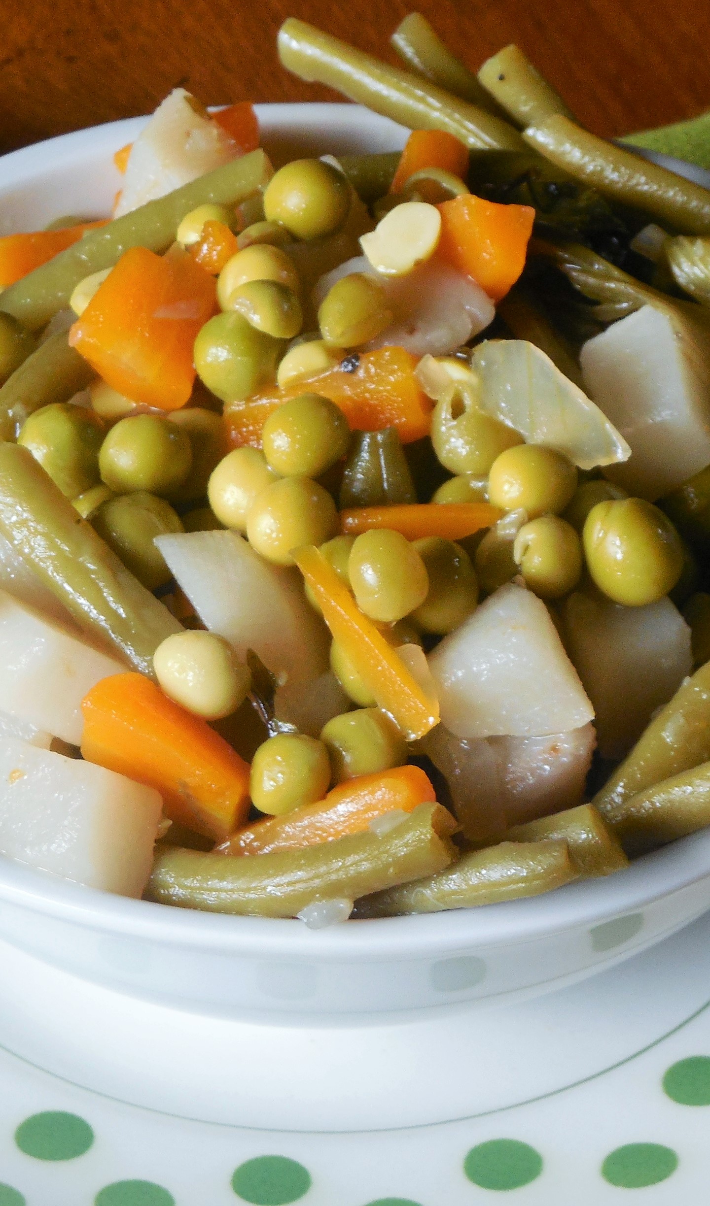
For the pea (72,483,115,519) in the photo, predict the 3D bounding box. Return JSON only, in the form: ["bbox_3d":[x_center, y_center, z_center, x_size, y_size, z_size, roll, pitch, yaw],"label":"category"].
[{"bbox_3d":[-0.028,-0.010,0.470,0.008,0.008,0.008,-1,43,0],"label":"pea"}]

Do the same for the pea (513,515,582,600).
[{"bbox_3d":[0.020,-0.005,0.457,0.007,0.009,0.008,-1,43,0],"label":"pea"}]

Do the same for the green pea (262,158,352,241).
[{"bbox_3d":[-0.006,-0.048,0.517,0.010,0.010,0.010,0,43,0],"label":"green pea"}]

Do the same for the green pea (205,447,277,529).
[{"bbox_3d":[-0.012,-0.013,0.489,0.010,0.010,0.010,0,43,0],"label":"green pea"}]

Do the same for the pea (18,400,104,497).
[{"bbox_3d":[-0.034,-0.018,0.503,0.010,0.011,0.010,0,43,0],"label":"pea"}]

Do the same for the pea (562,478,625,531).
[{"bbox_3d":[0.025,-0.009,0.467,0.008,0.008,0.008,-1,43,0],"label":"pea"}]

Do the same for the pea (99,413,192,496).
[{"bbox_3d":[-0.022,-0.016,0.470,0.010,0.009,0.009,-1,43,0],"label":"pea"}]

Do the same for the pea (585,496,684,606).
[{"bbox_3d":[0.031,-0.006,0.483,0.011,0.012,0.011,0,43,0],"label":"pea"}]

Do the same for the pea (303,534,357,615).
[{"bbox_3d":[-0.001,-0.003,0.487,0.009,0.009,0.009,0,43,0],"label":"pea"}]

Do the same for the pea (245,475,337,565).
[{"bbox_3d":[-0.007,-0.008,0.449,0.009,0.009,0.009,-1,43,0],"label":"pea"}]

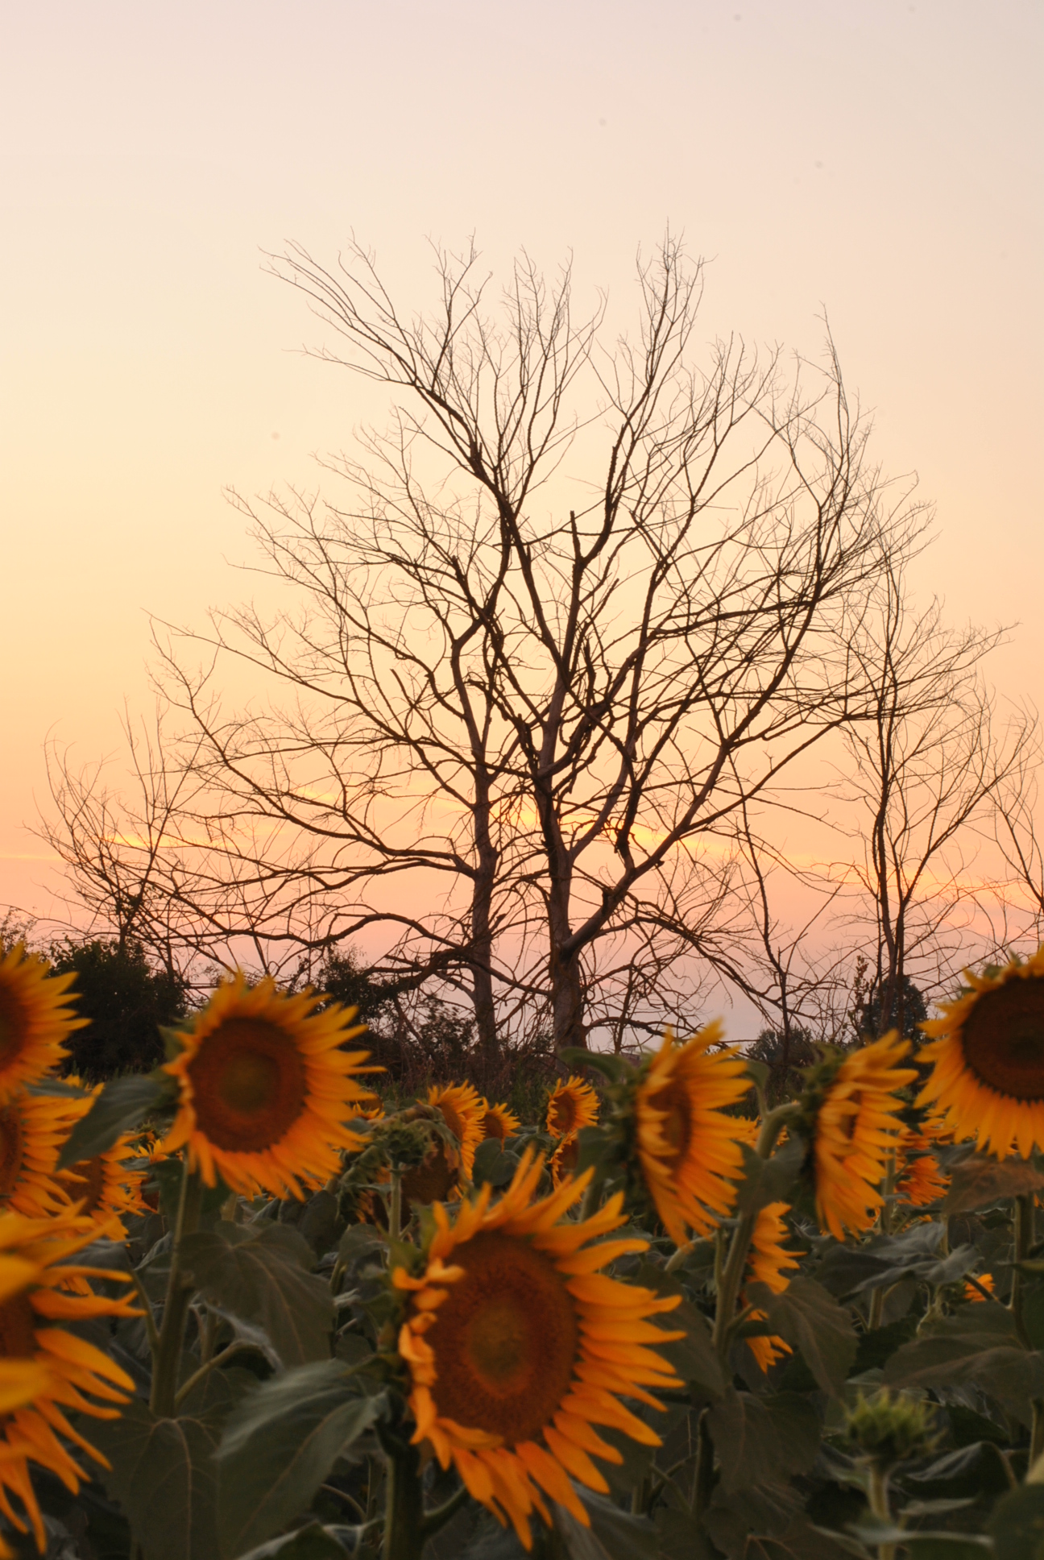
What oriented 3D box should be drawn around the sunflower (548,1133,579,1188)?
[{"bbox_3d":[0.179,1.357,17.800,0.090,0.230,0.230,-3,-4,40],"label":"sunflower"}]

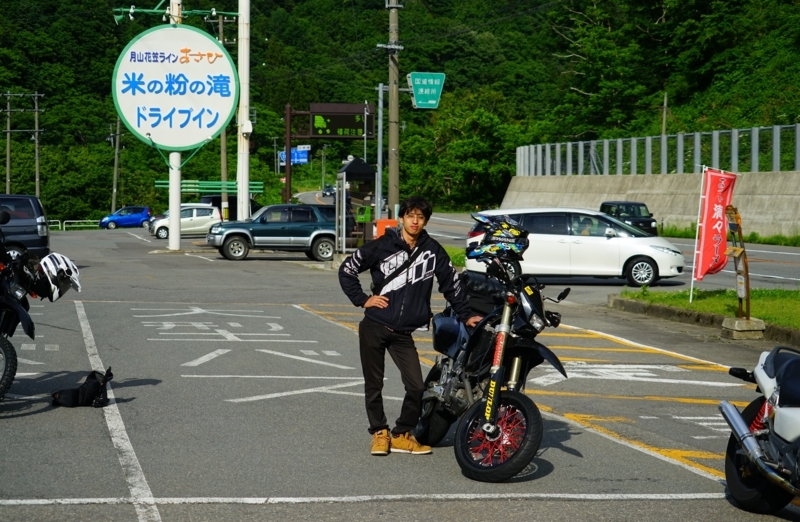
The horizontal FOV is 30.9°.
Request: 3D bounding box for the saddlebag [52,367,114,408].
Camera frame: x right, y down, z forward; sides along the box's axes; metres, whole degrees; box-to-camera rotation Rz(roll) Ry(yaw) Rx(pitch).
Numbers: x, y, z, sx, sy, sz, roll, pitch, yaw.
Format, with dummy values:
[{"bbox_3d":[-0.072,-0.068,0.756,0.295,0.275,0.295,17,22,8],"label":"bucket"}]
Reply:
[{"bbox_3d":[-2.667,1.057,12.094,0.490,0.300,0.260,0,2,-12],"label":"saddlebag"}]

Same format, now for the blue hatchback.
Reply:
[{"bbox_3d":[-18.955,-3.016,99.970,3.750,1.560,1.680,0,2,-14],"label":"blue hatchback"}]

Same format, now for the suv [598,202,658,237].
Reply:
[{"bbox_3d":[9.815,-1.644,61.967,1.500,1.720,3.420,0,2,-9],"label":"suv"}]

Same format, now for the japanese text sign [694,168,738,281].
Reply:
[{"bbox_3d":[5.107,-0.594,23.500,0.620,1.800,0.180,5,2,17],"label":"japanese text sign"}]

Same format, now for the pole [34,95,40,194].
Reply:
[{"bbox_3d":[-28.843,-8.118,115.000,0.300,10.700,0.300,-1,2,0],"label":"pole"}]

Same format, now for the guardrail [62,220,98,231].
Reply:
[{"bbox_3d":[-22.233,-2.473,101.500,2.800,0.720,0.120,0,2,-14],"label":"guardrail"}]

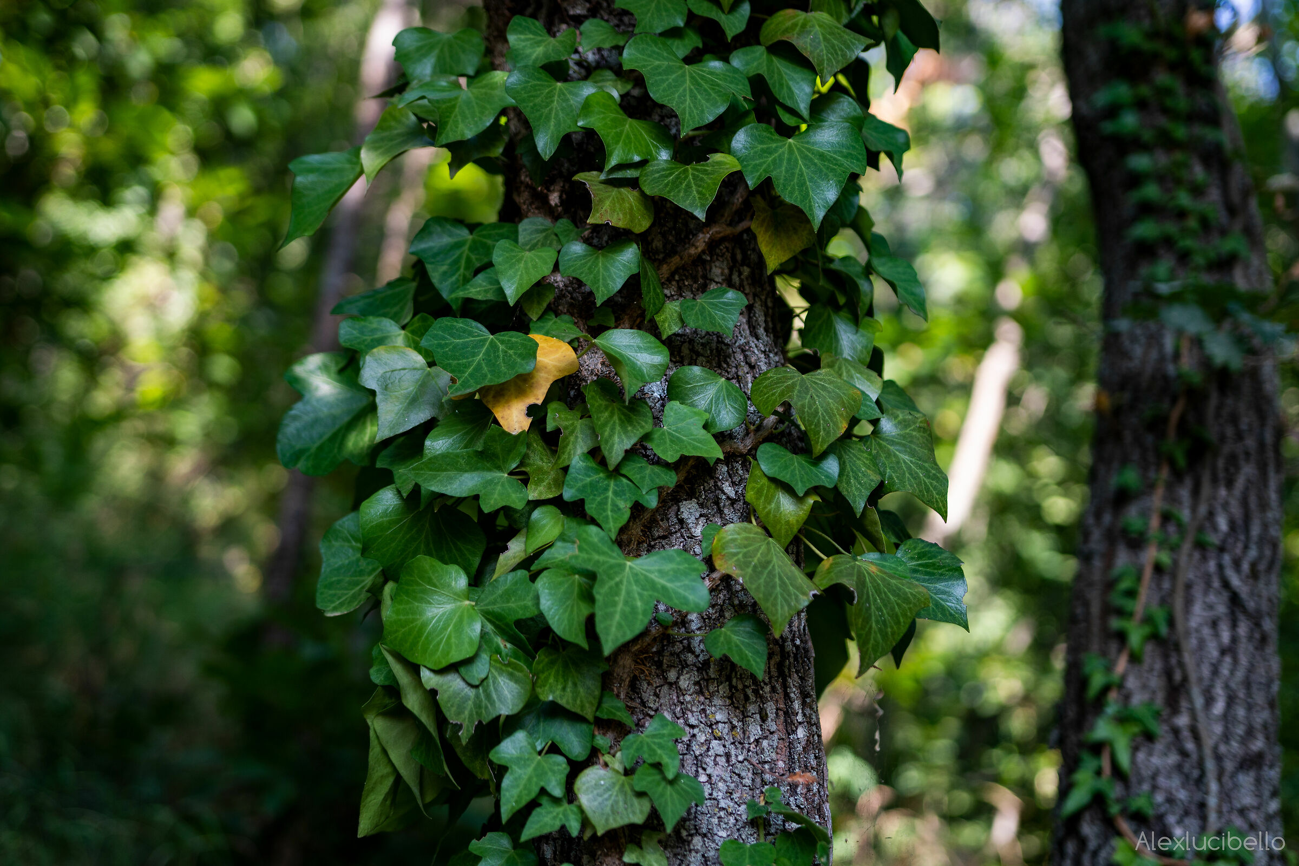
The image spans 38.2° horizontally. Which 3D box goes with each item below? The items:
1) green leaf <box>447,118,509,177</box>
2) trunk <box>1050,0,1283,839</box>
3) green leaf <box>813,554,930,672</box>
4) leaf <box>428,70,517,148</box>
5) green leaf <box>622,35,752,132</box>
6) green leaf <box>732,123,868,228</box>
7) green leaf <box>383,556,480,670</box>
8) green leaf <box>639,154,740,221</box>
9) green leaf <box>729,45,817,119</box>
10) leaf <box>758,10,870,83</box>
[{"bbox_3d":[-0.104,-0.175,1.130,0.040,0.043,0.022,0,-18,6],"label":"green leaf"},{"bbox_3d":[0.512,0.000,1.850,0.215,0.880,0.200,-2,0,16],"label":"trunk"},{"bbox_3d":[0.138,0.111,1.160,0.068,0.070,0.024,-1,-22,-5],"label":"green leaf"},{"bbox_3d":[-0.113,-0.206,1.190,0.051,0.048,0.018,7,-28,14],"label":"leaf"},{"bbox_3d":[0.022,-0.212,1.140,0.079,0.058,0.022,9,-31,8],"label":"green leaf"},{"bbox_3d":[0.083,-0.143,1.040,0.075,0.060,0.024,0,-24,-6],"label":"green leaf"},{"bbox_3d":[-0.136,0.112,1.170,0.055,0.068,0.018,0,-14,18],"label":"green leaf"},{"bbox_3d":[0.025,-0.151,1.150,0.061,0.042,0.018,-6,-38,1],"label":"green leaf"},{"bbox_3d":[0.076,-0.217,1.160,0.045,0.053,0.018,-16,-23,-22],"label":"green leaf"},{"bbox_3d":[0.104,-0.240,1.170,0.063,0.051,0.022,0,-33,-10],"label":"leaf"}]

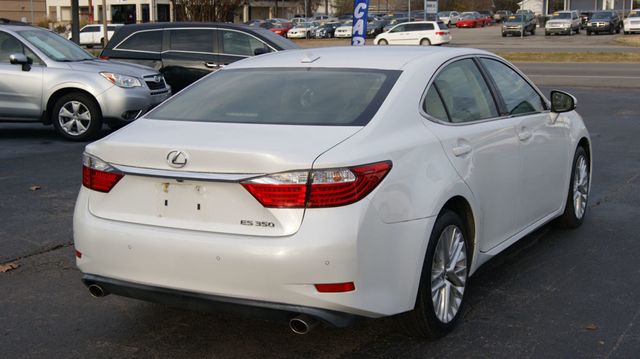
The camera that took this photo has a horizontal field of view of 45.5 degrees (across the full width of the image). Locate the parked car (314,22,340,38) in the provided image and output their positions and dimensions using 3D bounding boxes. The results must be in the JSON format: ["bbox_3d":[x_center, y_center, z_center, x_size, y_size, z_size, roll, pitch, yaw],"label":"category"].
[{"bbox_3d":[0.984,-13.959,71.500,1.780,1.430,4.500,4,11,26],"label":"parked car"}]

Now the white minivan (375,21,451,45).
[{"bbox_3d":[6.397,-9.961,52.500,5.100,1.750,1.960,4,11,26],"label":"white minivan"}]

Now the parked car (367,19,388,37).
[{"bbox_3d":[5.182,-13.895,70.000,1.850,1.680,4.600,4,11,26],"label":"parked car"}]

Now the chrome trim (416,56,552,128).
[{"bbox_3d":[0.947,-0.519,4.424,0.250,0.390,2.200,4,10,30],"label":"chrome trim"}]

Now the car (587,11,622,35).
[{"bbox_3d":[23.112,-12.706,62.000,1.880,1.860,4.950,6,12,32],"label":"car"}]

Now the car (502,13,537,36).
[{"bbox_3d":[17.645,-13.603,67.500,1.950,1.860,5.300,4,11,28],"label":"car"}]

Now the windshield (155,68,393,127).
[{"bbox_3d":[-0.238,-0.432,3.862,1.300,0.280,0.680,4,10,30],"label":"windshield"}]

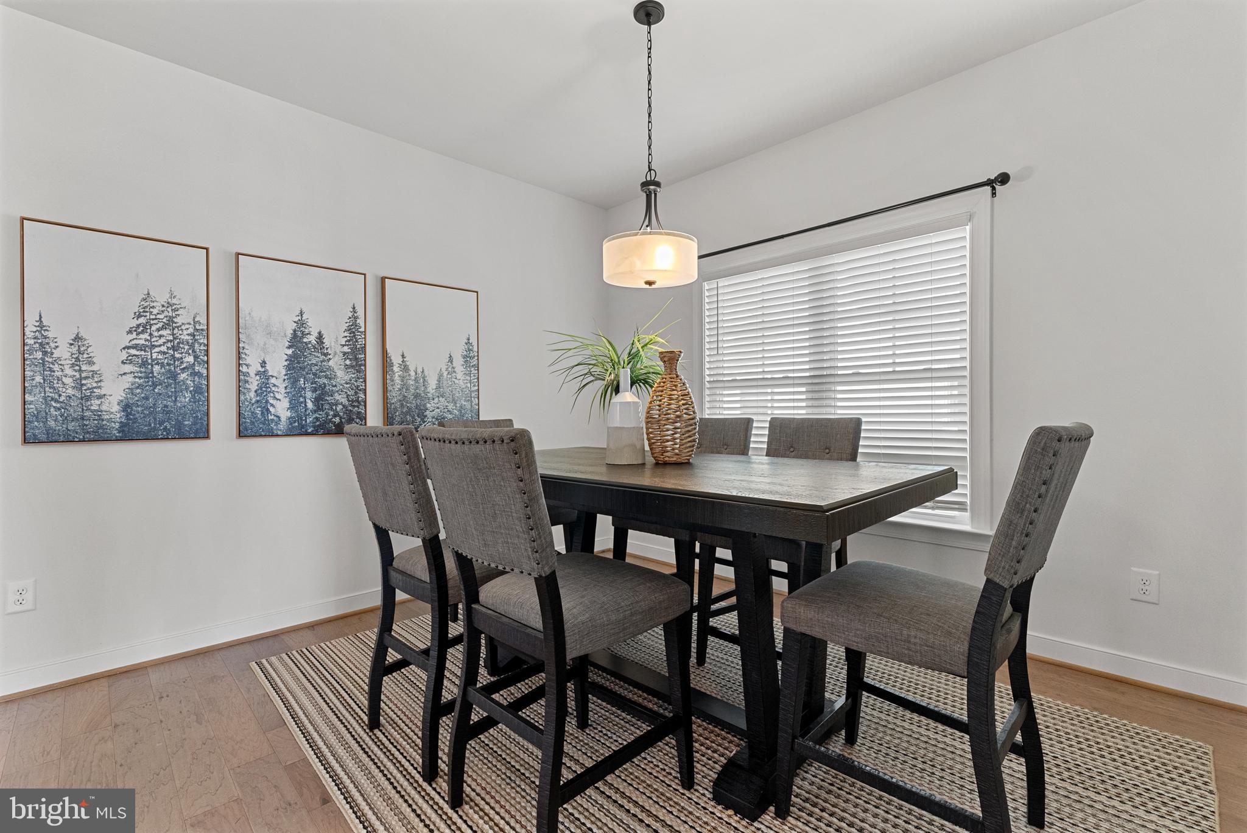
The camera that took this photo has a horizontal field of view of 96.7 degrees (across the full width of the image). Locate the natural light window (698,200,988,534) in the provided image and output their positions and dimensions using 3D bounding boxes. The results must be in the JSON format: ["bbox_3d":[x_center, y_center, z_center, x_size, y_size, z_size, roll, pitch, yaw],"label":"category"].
[{"bbox_3d":[1.148,-0.242,3.236,0.100,1.563,1.731,-1,1,-44],"label":"natural light window"}]

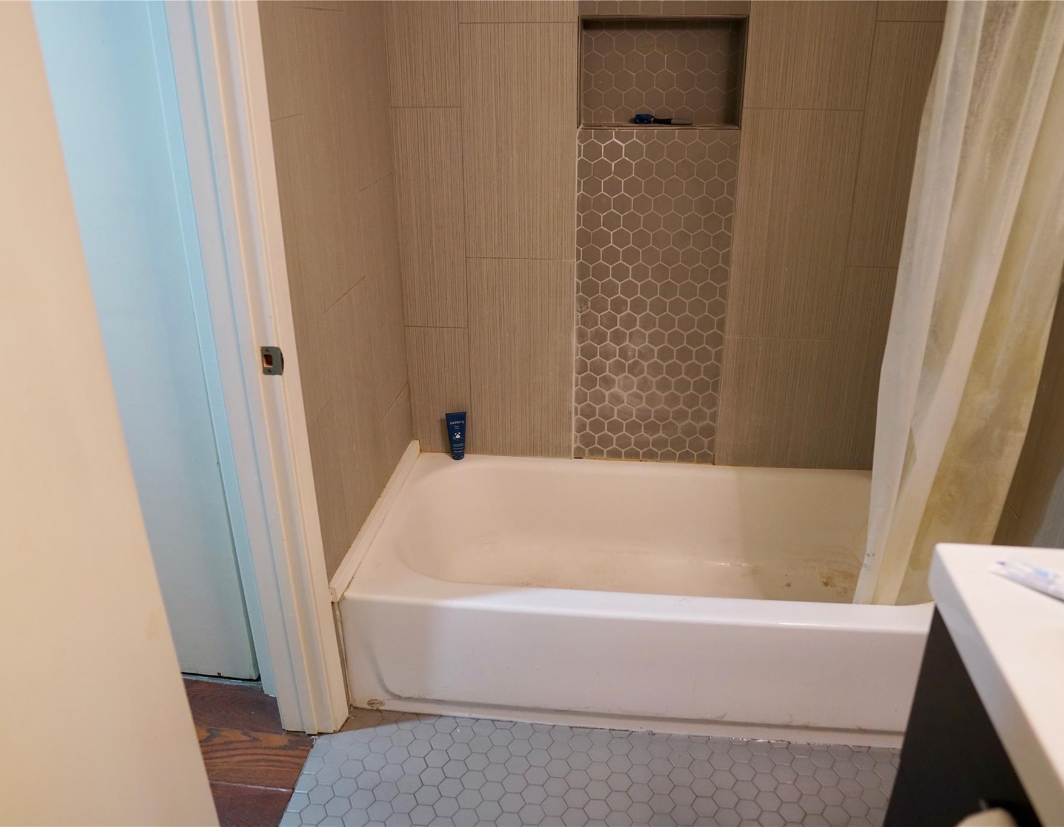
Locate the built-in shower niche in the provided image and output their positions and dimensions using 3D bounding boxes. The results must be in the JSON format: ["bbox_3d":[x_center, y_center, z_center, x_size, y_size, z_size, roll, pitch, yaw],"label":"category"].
[{"bbox_3d":[0.335,-0.890,2.167,0.414,0.265,0.105,2,23,6],"label":"built-in shower niche"}]

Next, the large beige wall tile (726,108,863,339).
[{"bbox_3d":[0.698,-0.495,2.237,0.298,0.605,0.010,2,23,6],"label":"large beige wall tile"}]

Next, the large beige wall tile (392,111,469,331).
[{"bbox_3d":[-0.283,-0.540,2.337,0.192,0.605,0.010,2,23,6],"label":"large beige wall tile"}]

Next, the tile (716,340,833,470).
[{"bbox_3d":[0.702,-0.029,2.432,0.298,0.400,0.010,2,23,6],"label":"tile"}]

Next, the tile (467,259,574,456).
[{"bbox_3d":[-0.029,-0.154,2.469,0.307,0.615,0.010,2,23,6],"label":"tile"}]

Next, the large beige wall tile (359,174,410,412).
[{"bbox_3d":[-0.403,-0.319,2.264,0.010,0.605,0.318,2,23,6],"label":"large beige wall tile"}]

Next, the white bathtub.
[{"bbox_3d":[0.343,0.455,2.255,1.514,0.351,0.767,2,23,6],"label":"white bathtub"}]

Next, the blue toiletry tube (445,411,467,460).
[{"bbox_3d":[-0.230,0.069,2.553,0.064,0.154,0.036,-2,14,-5],"label":"blue toiletry tube"}]

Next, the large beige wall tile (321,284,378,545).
[{"bbox_3d":[-0.436,-0.003,2.054,0.010,0.593,0.311,2,23,6],"label":"large beige wall tile"}]

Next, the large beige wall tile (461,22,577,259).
[{"bbox_3d":[-0.034,-0.720,2.232,0.307,0.605,0.010,2,23,6],"label":"large beige wall tile"}]

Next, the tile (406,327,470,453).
[{"bbox_3d":[-0.280,-0.069,2.535,0.192,0.411,0.010,2,23,6],"label":"tile"}]

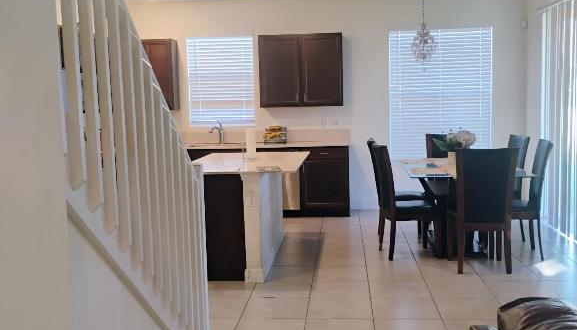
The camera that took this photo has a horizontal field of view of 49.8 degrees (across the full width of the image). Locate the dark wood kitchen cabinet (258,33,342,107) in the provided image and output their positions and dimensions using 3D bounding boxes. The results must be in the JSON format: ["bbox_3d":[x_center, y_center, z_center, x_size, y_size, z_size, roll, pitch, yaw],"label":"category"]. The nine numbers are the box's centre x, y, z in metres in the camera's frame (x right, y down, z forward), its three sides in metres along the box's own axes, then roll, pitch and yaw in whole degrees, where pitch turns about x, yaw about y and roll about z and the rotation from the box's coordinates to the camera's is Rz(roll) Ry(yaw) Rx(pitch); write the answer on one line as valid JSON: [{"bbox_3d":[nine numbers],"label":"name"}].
[{"bbox_3d":[0.172,-1.188,7.984,1.050,0.910,0.340,-1,6,5],"label":"dark wood kitchen cabinet"}]

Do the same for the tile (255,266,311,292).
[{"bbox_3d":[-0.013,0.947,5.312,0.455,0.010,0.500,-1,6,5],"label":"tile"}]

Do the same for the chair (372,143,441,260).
[{"bbox_3d":[1.106,0.341,5.879,0.570,1.030,0.450,-2,6,-5],"label":"chair"}]

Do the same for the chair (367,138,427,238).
[{"bbox_3d":[1.126,0.257,6.491,0.580,1.055,0.480,-1,6,5],"label":"chair"}]

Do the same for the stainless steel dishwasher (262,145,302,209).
[{"bbox_3d":[-0.123,0.180,8.037,0.600,0.825,0.600,-1,6,5],"label":"stainless steel dishwasher"}]

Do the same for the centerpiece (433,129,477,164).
[{"bbox_3d":[1.693,-0.167,6.345,0.420,0.380,0.380,-1,6,5],"label":"centerpiece"}]

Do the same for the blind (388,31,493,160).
[{"bbox_3d":[1.967,-0.916,8.076,1.311,1.668,0.060,-1,6,5],"label":"blind"}]

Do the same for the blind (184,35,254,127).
[{"bbox_3d":[-0.900,-1.124,8.307,0.891,1.136,0.060,-1,6,5],"label":"blind"}]

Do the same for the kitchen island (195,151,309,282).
[{"bbox_3d":[-0.365,0.424,5.974,1.085,0.925,1.800,-1,6,5],"label":"kitchen island"}]

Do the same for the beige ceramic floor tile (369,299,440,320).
[{"bbox_3d":[0.825,1.021,4.414,0.455,0.010,0.452,-1,6,5],"label":"beige ceramic floor tile"}]

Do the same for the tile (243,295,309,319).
[{"bbox_3d":[-0.085,1.042,4.525,0.456,0.010,0.452,-1,6,5],"label":"tile"}]

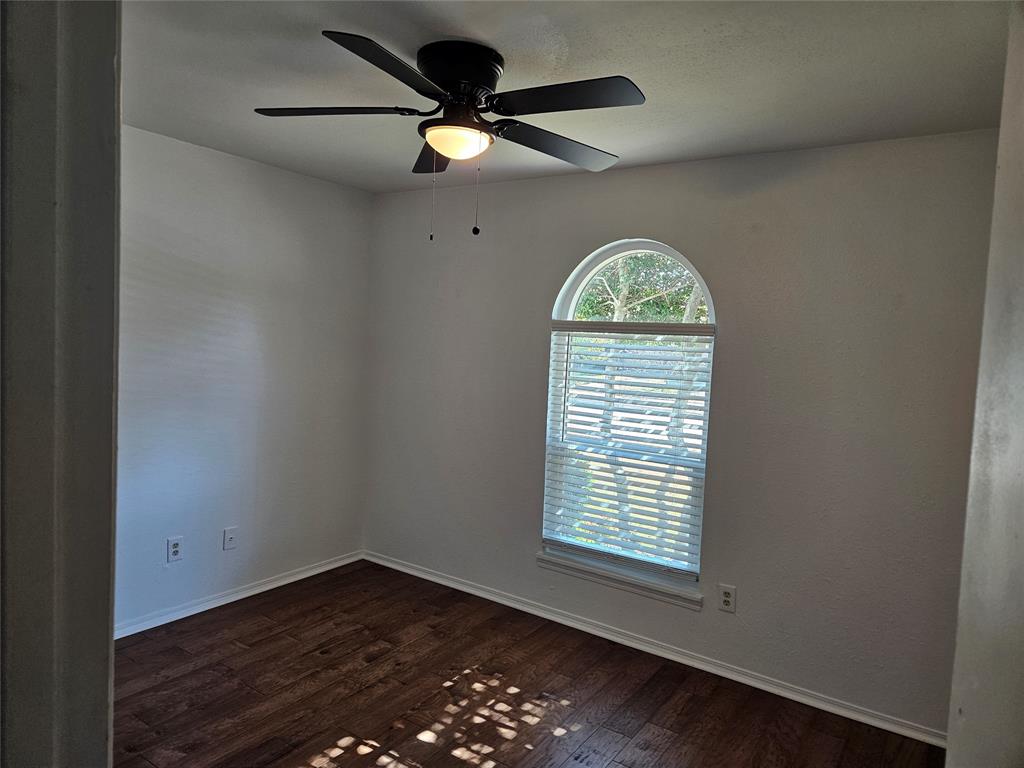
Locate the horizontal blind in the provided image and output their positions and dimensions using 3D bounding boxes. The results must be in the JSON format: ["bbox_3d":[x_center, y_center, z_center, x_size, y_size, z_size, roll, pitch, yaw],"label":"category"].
[{"bbox_3d":[0.577,0.301,3.520,0.888,1.230,0.060,6,6,34],"label":"horizontal blind"}]

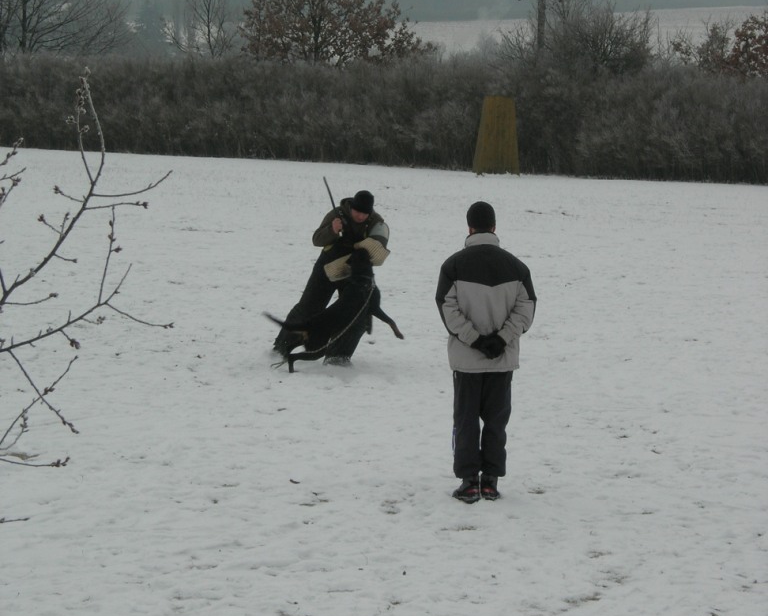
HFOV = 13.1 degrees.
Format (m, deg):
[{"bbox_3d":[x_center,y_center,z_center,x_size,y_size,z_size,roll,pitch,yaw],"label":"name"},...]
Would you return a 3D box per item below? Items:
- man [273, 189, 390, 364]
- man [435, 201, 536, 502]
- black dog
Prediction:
[{"bbox_3d":[-0.416,-0.250,26.500,0.900,1.370,0.750,0,5,-6],"label":"man"},{"bbox_3d":[0.610,0.260,20.000,0.580,1.780,0.420,0,5,-6],"label":"man"},{"bbox_3d":[-0.388,0.020,26.200,1.030,0.930,0.500,-3,6,-40],"label":"black dog"}]

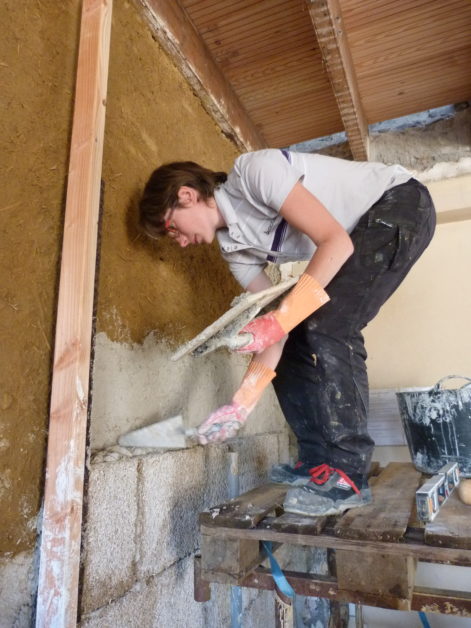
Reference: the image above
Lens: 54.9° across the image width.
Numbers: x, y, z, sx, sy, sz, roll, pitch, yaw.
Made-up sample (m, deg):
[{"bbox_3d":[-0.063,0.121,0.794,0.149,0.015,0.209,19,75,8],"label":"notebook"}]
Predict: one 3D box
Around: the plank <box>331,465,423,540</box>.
[{"bbox_3d":[0.520,0.571,1.477,0.138,0.023,1.150,-6,-12,23],"label":"plank"}]

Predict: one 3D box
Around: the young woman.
[{"bbox_3d":[0.191,0.025,1.472,0.970,1.060,0.500,0,-11,-8],"label":"young woman"}]

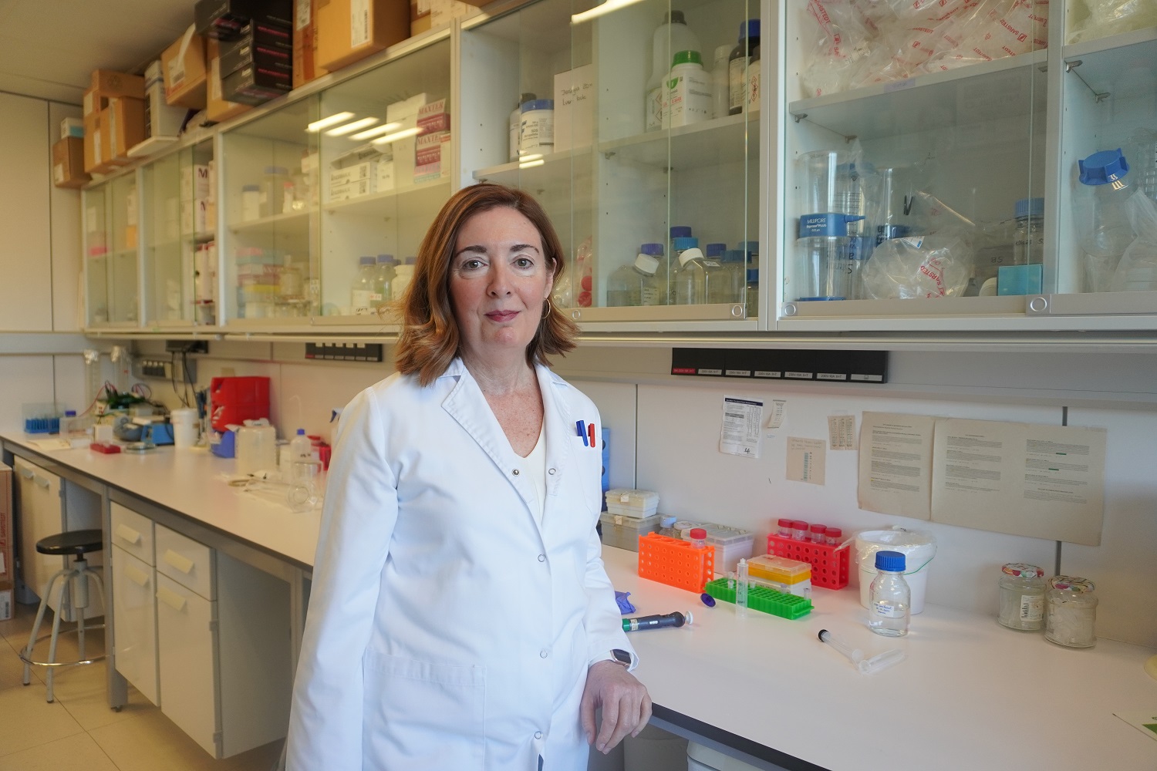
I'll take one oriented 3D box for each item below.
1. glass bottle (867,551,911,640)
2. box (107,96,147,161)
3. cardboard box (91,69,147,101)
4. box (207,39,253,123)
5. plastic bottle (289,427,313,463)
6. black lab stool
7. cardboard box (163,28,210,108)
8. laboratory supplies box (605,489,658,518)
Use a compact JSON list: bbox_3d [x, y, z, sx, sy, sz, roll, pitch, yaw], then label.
[{"bbox_3d":[0.582,0.388,1.498,0.069,0.142,0.069,4,5,44],"label":"glass bottle"},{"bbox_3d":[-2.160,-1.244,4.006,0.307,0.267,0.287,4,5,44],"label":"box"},{"bbox_3d":[-2.156,-1.418,3.850,0.099,0.099,0.273,4,5,44],"label":"cardboard box"},{"bbox_3d":[-1.261,-1.220,3.201,0.312,0.322,0.307,4,5,44],"label":"box"},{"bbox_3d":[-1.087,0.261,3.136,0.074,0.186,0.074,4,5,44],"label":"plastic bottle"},{"bbox_3d":[-2.102,0.946,3.407,0.450,0.610,0.450,4,5,44],"label":"black lab stool"},{"bbox_3d":[-1.555,-1.349,3.476,0.455,0.228,0.292,4,5,44],"label":"cardboard box"},{"bbox_3d":[0.141,0.310,2.102,0.117,0.054,0.076,3,4,35],"label":"laboratory supplies box"}]

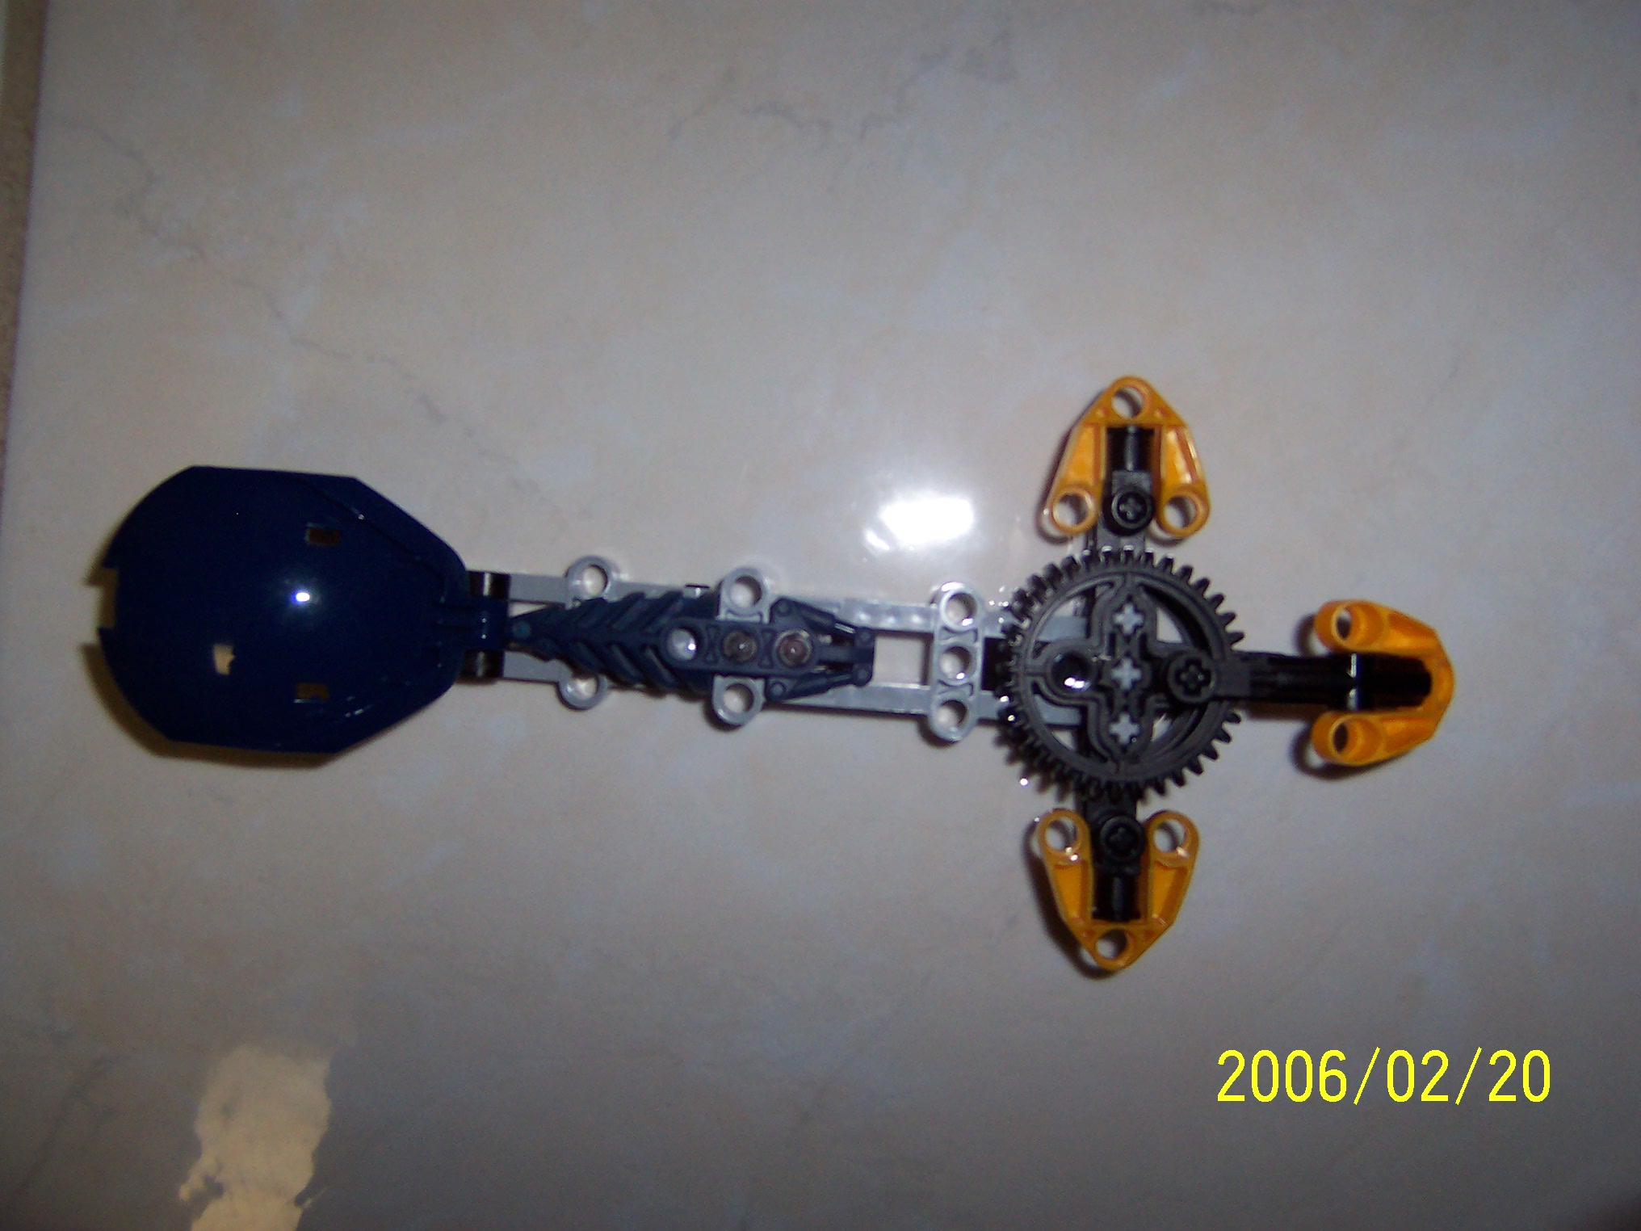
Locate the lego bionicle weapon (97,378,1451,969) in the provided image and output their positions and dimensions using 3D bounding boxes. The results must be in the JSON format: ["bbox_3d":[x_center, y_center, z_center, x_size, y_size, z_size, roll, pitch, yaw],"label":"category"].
[{"bbox_3d":[-0.004,0.006,0.253,0.200,0.032,0.088,3,88,0],"label":"lego bionicle weapon"}]

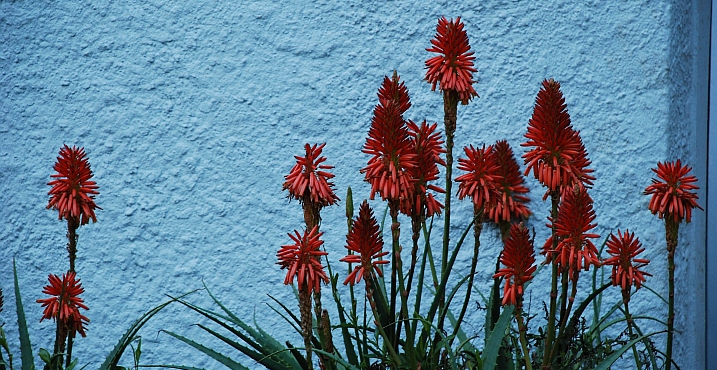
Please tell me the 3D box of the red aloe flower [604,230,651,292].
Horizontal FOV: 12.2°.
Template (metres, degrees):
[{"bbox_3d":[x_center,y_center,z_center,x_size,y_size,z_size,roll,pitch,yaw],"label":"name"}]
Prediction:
[{"bbox_3d":[0.532,0.149,6.600,0.093,0.123,0.090,0,4,0],"label":"red aloe flower"}]

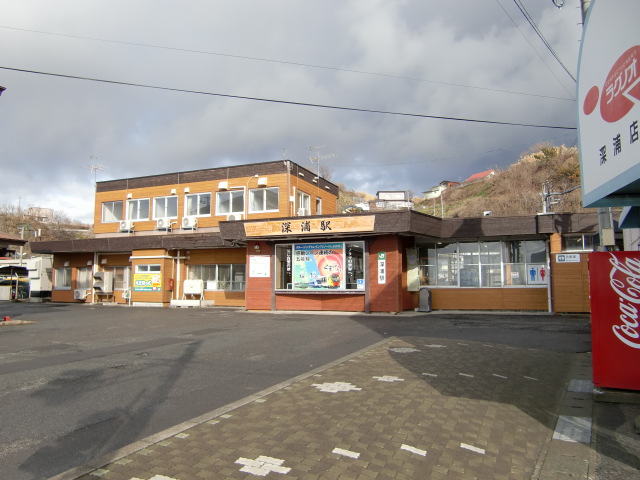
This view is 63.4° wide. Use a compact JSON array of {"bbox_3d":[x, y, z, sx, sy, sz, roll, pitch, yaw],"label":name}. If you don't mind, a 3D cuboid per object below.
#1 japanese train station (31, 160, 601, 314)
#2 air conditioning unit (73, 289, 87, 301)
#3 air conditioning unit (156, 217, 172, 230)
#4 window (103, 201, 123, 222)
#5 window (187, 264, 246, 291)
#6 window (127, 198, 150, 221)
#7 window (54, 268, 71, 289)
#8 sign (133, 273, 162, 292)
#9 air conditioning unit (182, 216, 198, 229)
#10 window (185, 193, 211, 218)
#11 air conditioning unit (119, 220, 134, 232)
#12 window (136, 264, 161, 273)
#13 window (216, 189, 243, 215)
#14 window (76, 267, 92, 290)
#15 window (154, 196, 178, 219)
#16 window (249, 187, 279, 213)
[{"bbox_3d":[-2.449,-0.122,26.619,30.461,7.121,10.292,-2,-6,25],"label":"japanese train station"},{"bbox_3d":[-13.764,3.151,29.793,0.740,0.549,0.280,-2,-6,25],"label":"air conditioning unit"},{"bbox_3d":[-7.979,-0.825,26.514,0.770,0.540,0.290,-2,-6,24],"label":"air conditioning unit"},{"bbox_3d":[-11.932,-1.594,29.828,1.588,1.213,0.130,-2,-6,25],"label":"window"},{"bbox_3d":[-5.059,1.857,25.372,3.491,1.307,0.100,-2,-6,24],"label":"window"},{"bbox_3d":[-9.740,-1.602,27.849,1.650,1.229,0.100,-2,-6,24],"label":"window"},{"bbox_3d":[-15.363,2.339,31.029,1.455,1.239,0.130,-2,-6,25],"label":"window"},{"bbox_3d":[-8.598,2.132,25.923,1.815,0.888,0.040,-2,-6,24],"label":"sign"},{"bbox_3d":[-6.729,-0.885,26.790,0.740,0.566,0.280,-2,-6,25],"label":"air conditioning unit"},{"bbox_3d":[-6.373,-1.815,27.227,1.702,1.235,0.130,-2,-6,25],"label":"window"},{"bbox_3d":[-10.654,-0.797,28.634,0.740,0.537,0.280,-2,-6,25],"label":"air conditioning unit"},{"bbox_3d":[-8.622,1.473,26.040,1.686,0.447,0.100,-2,-6,24],"label":"window"},{"bbox_3d":[-4.372,-1.794,25.401,1.663,1.170,0.100,-2,-6,24],"label":"window"},{"bbox_3d":[-13.178,2.192,29.071,1.221,1.236,0.100,-2,-6,24],"label":"window"},{"bbox_3d":[-8.366,-1.721,28.158,1.726,1.263,0.130,-2,-6,25],"label":"window"},{"bbox_3d":[-2.645,-1.864,24.614,1.676,1.187,0.100,-2,-6,24],"label":"window"}]

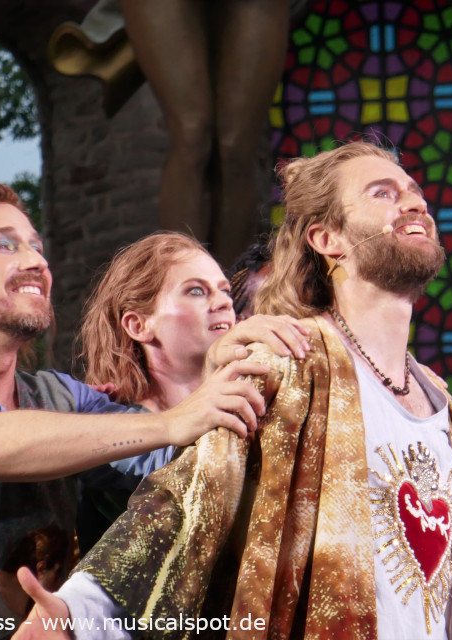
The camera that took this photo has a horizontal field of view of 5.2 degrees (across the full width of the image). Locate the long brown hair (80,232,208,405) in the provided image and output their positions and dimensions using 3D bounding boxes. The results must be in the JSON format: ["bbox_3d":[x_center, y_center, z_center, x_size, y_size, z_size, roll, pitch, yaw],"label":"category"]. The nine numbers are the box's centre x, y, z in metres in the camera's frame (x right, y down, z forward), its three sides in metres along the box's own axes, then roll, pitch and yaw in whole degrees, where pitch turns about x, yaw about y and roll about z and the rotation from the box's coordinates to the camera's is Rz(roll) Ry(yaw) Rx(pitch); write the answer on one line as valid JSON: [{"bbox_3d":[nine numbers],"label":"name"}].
[{"bbox_3d":[-0.144,-0.001,9.100,0.230,0.310,0.200,-10,-9,33],"label":"long brown hair"}]

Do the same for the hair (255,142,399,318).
[{"bbox_3d":[0.172,-0.150,8.400,0.240,0.290,0.200,-17,-13,32],"label":"hair"}]

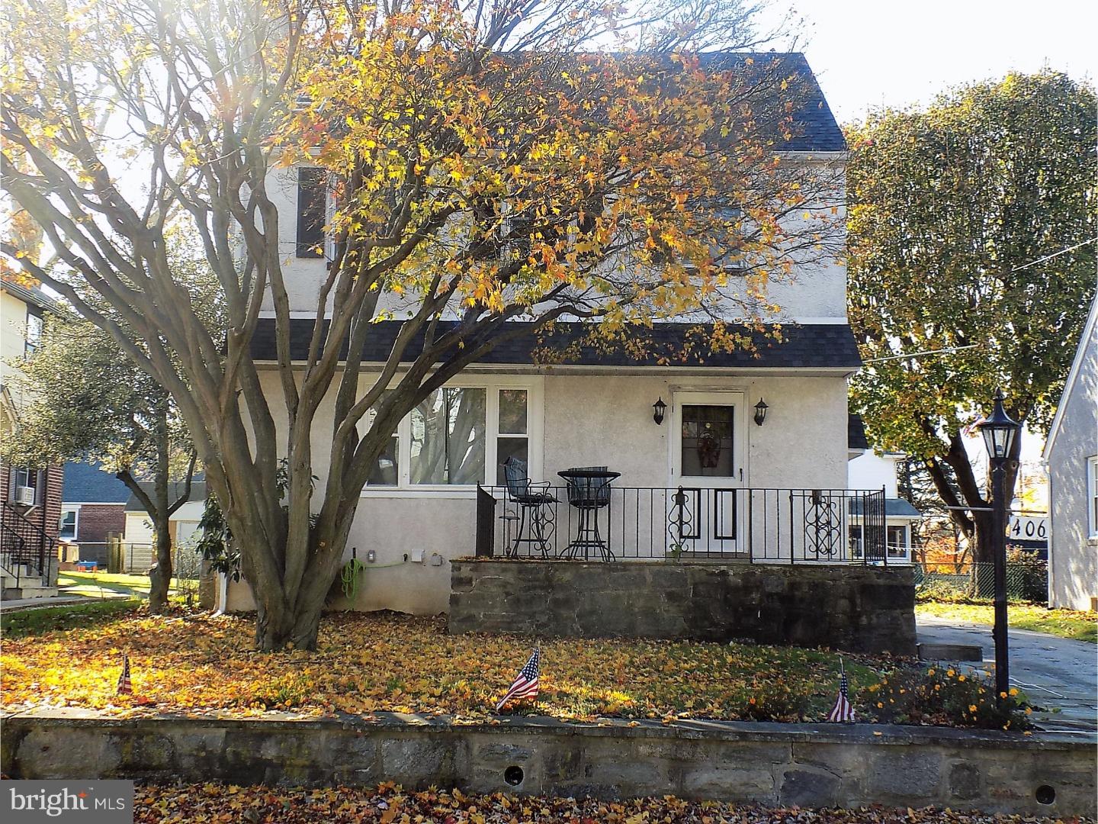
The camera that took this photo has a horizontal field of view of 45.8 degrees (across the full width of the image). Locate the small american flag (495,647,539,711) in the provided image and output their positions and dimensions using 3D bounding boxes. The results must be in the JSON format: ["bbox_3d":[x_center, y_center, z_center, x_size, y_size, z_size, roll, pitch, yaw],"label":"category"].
[{"bbox_3d":[-0.179,1.523,7.436,0.255,0.367,0.120,1,-6,1],"label":"small american flag"}]

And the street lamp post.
[{"bbox_3d":[2.724,0.842,7.853,0.237,1.958,0.237,1,-6,1],"label":"street lamp post"}]

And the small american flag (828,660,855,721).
[{"bbox_3d":[1.651,1.574,7.344,0.152,0.348,0.110,1,-6,1],"label":"small american flag"}]

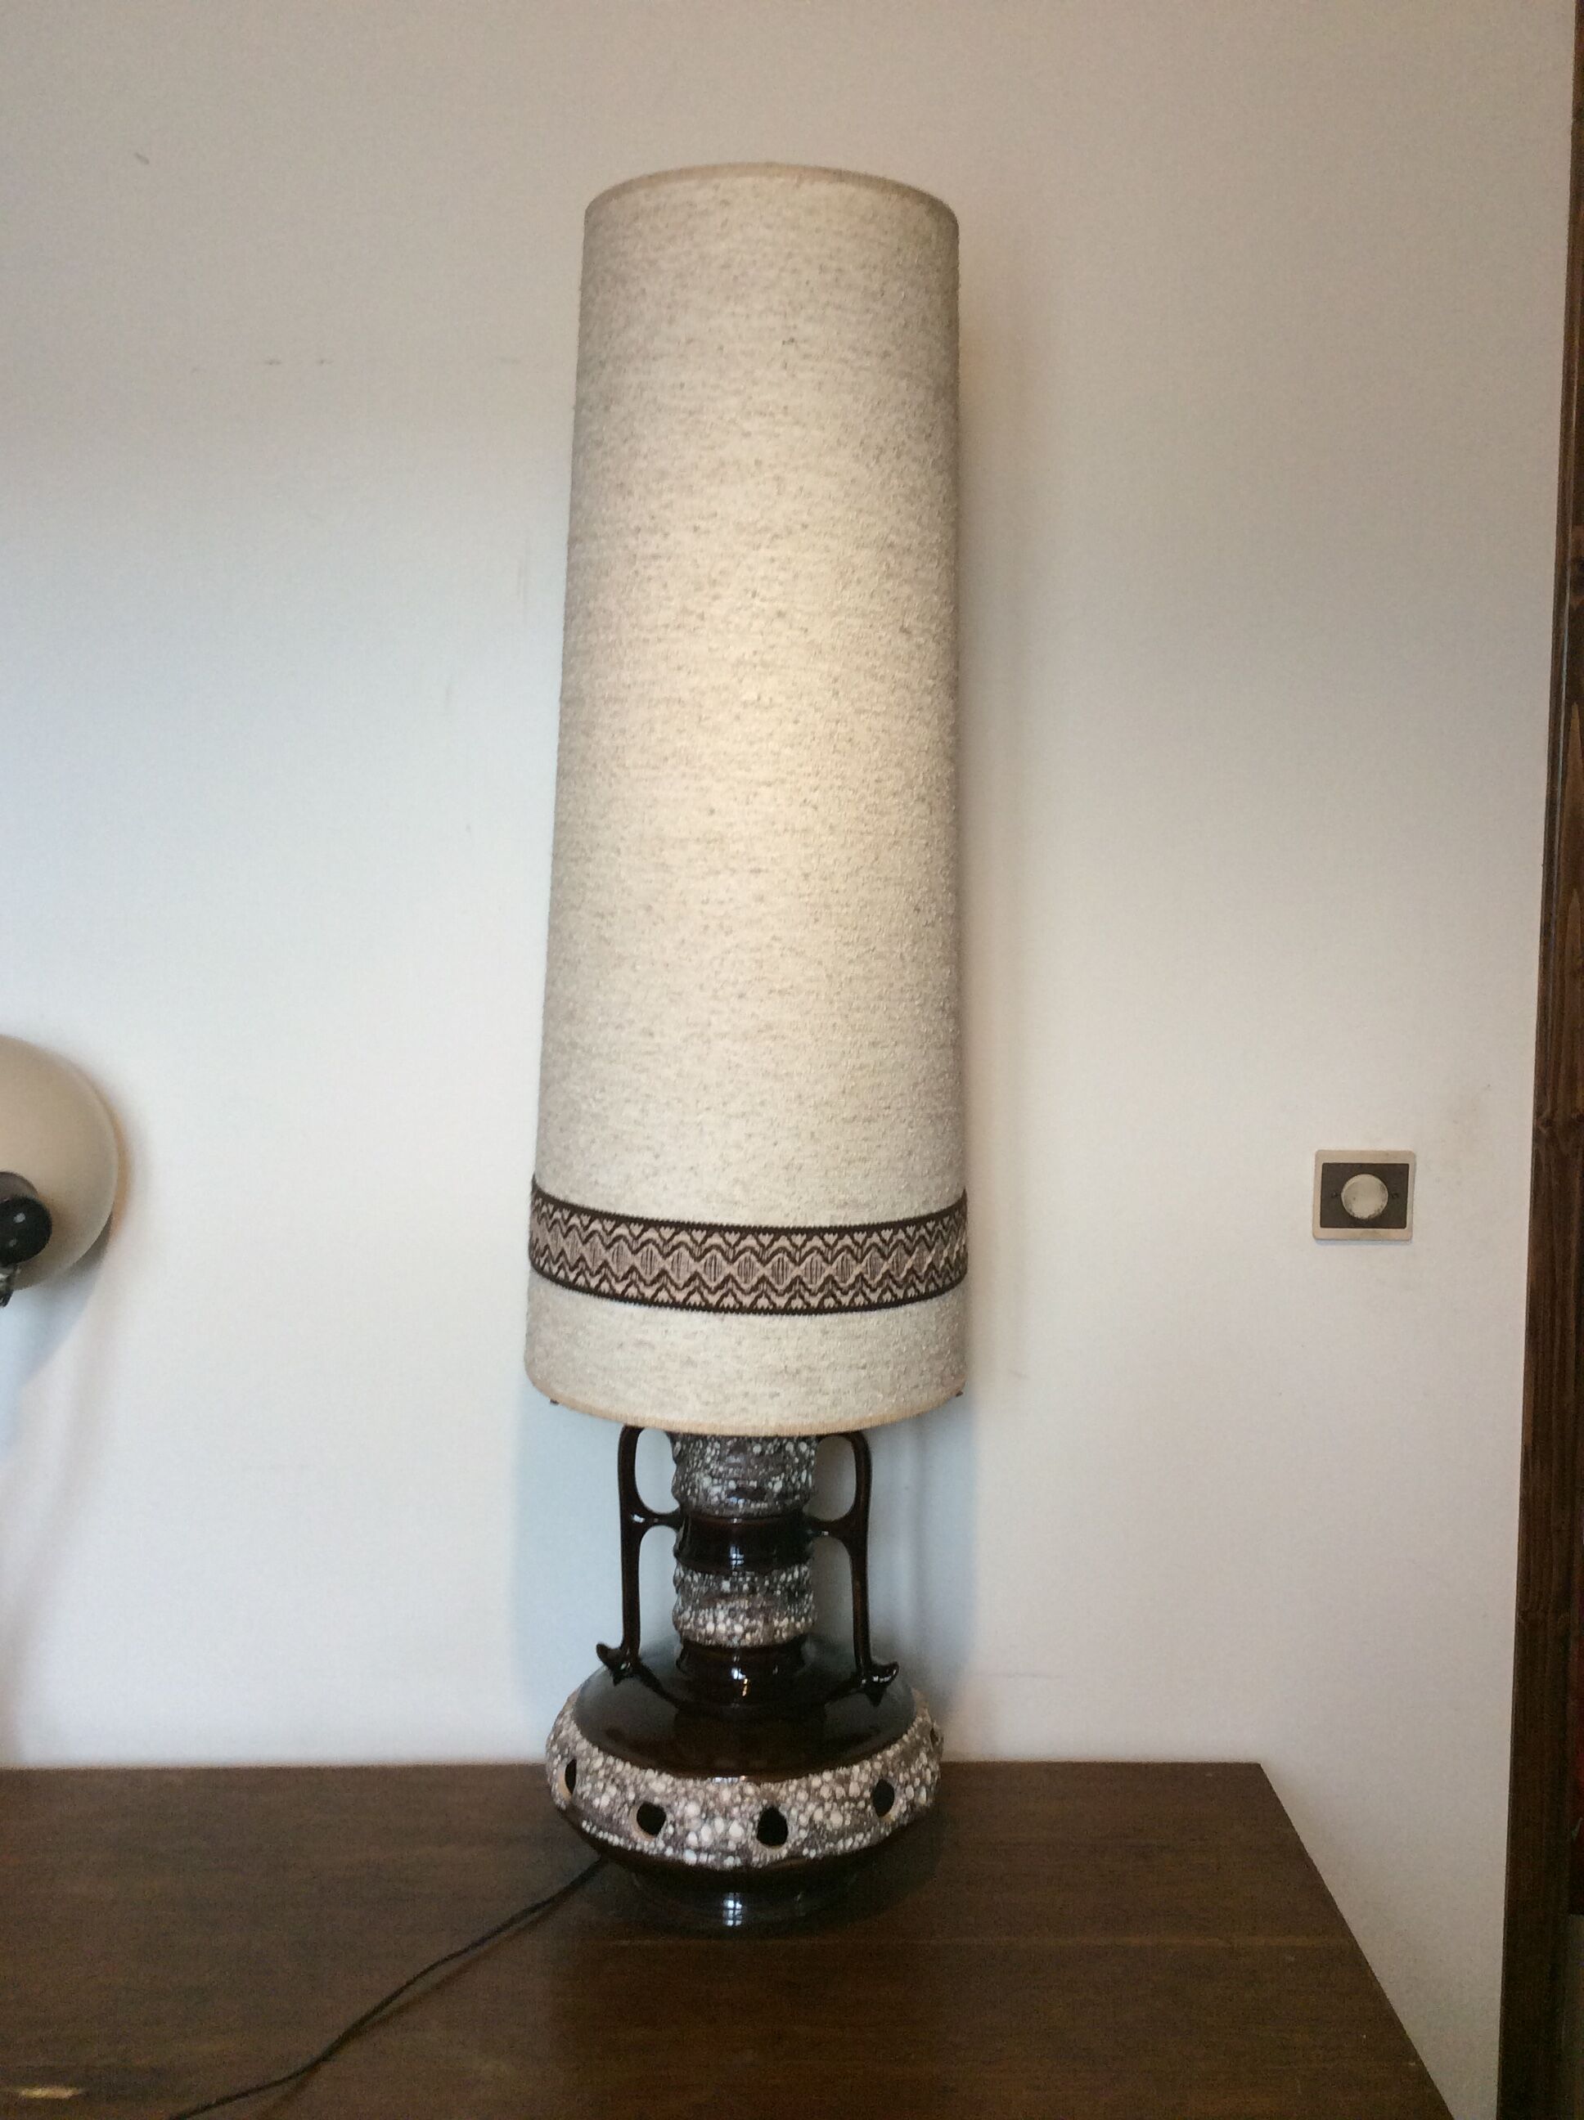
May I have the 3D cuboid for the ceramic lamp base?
[{"bbox_3d":[-0.035,0.420,1.421,0.286,0.358,0.286,0,6,-1],"label":"ceramic lamp base"}]

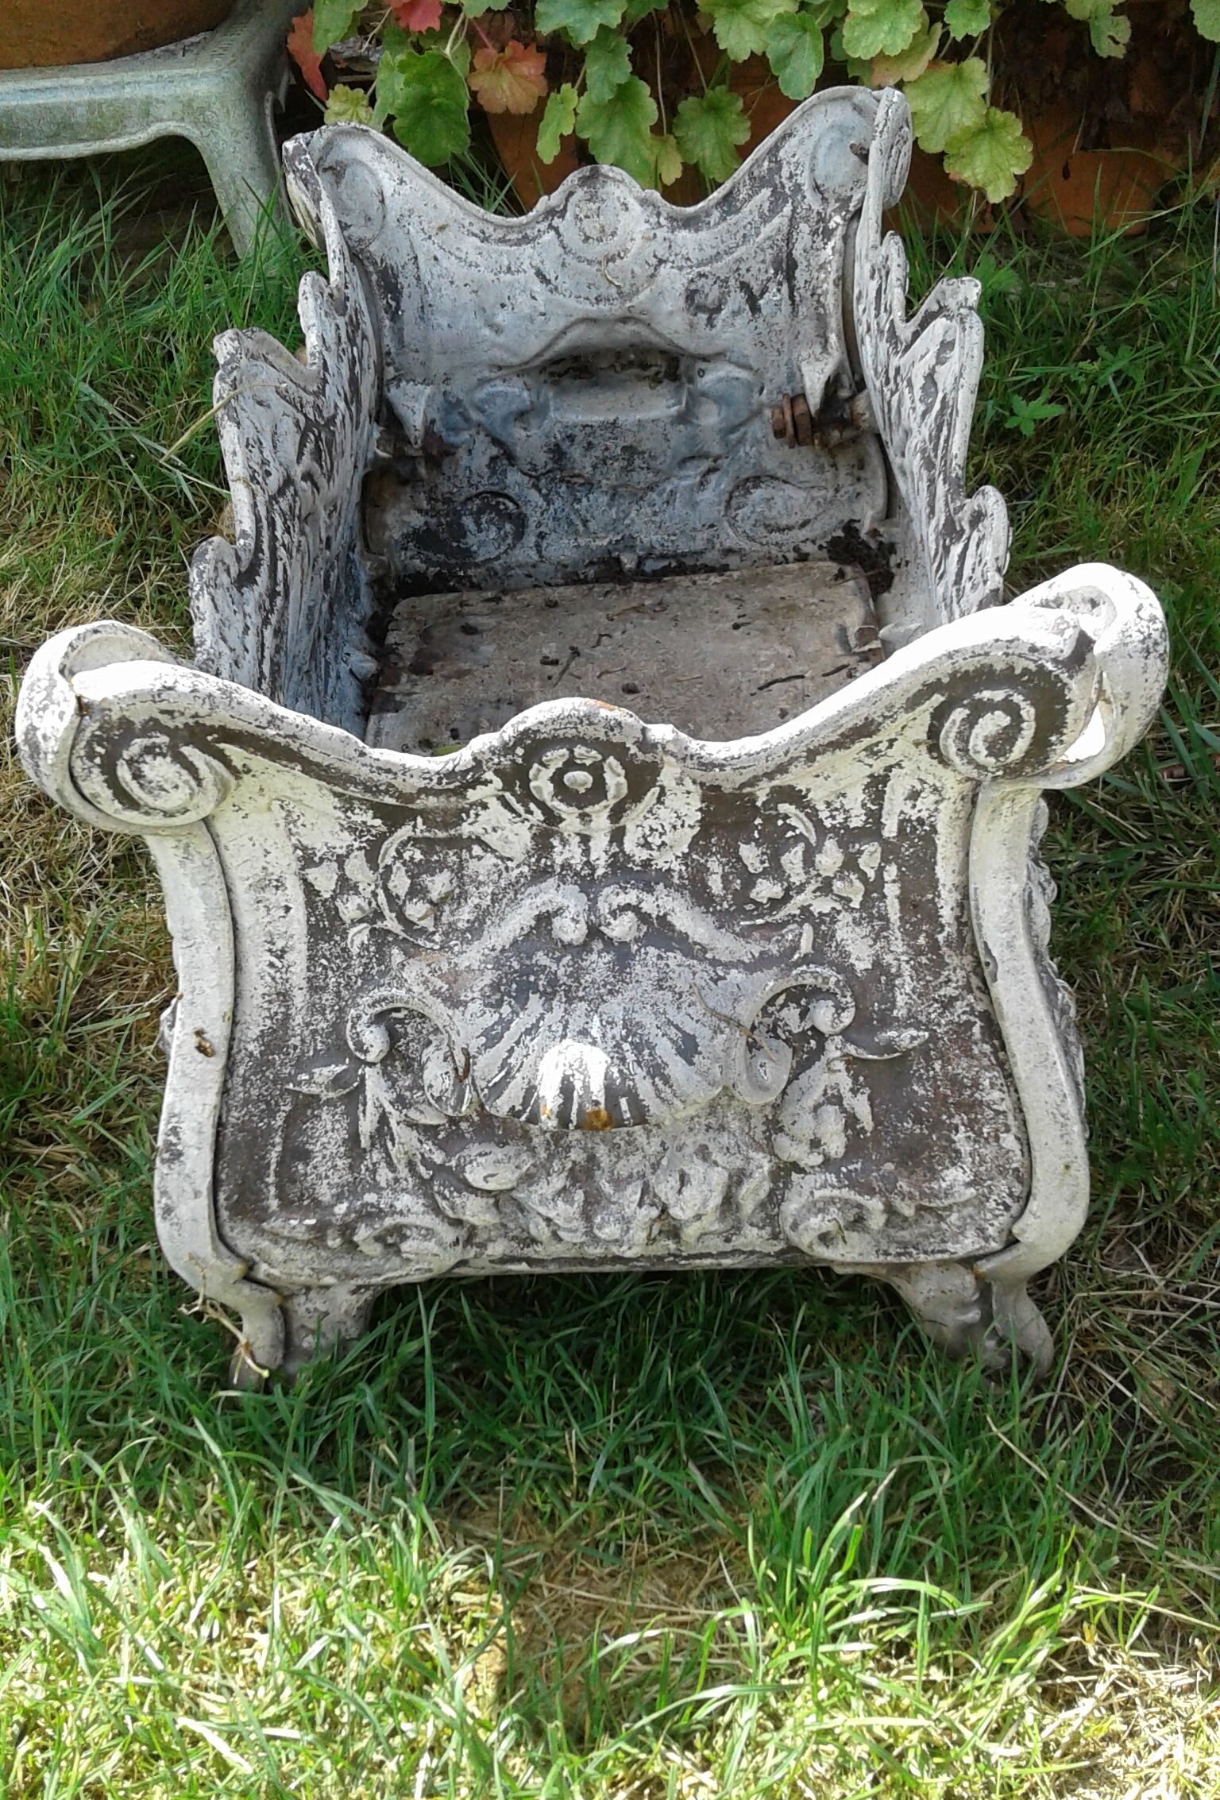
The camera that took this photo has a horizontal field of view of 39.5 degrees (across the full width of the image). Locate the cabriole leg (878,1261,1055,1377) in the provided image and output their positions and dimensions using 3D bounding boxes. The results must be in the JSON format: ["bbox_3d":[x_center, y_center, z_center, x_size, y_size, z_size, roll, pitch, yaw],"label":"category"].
[{"bbox_3d":[0.142,0.152,0.692,0.070,0.071,0.057,-2,40,2],"label":"cabriole leg"}]

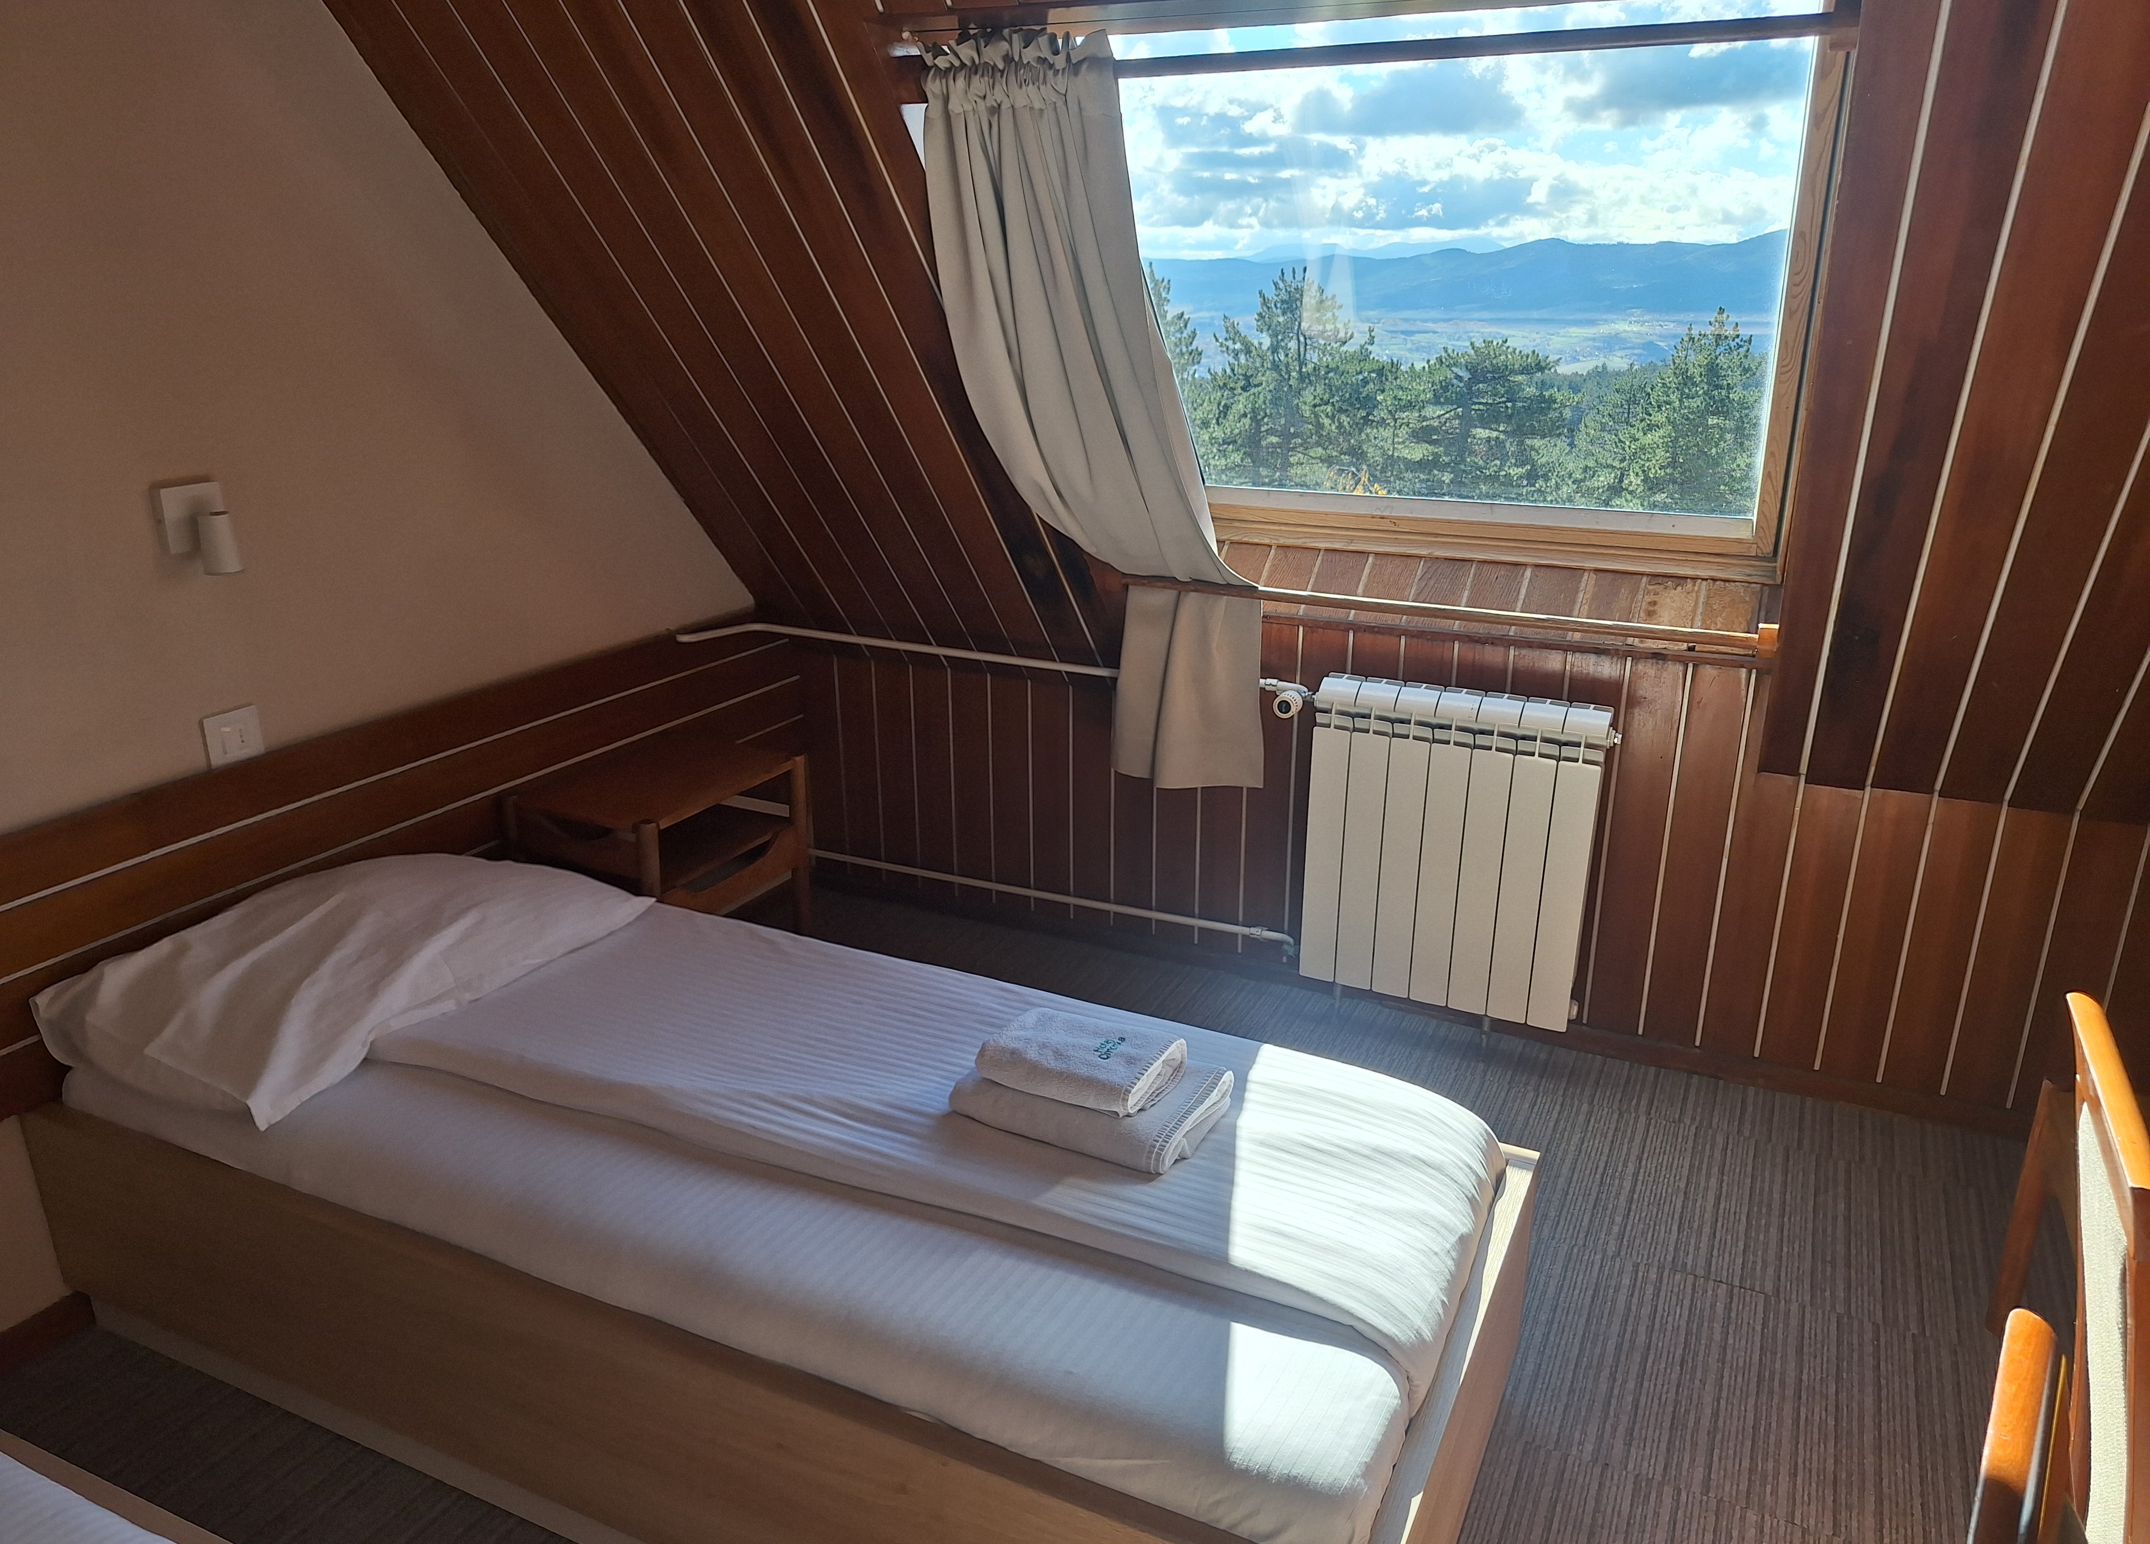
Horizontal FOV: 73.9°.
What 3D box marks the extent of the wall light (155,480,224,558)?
[{"bbox_3d":[-1.313,-0.369,2.165,0.102,0.121,0.092,8,20,24],"label":"wall light"}]

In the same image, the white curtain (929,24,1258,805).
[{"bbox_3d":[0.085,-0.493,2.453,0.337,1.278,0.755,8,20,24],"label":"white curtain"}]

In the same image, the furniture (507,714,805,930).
[{"bbox_3d":[-0.859,0.296,3.034,0.381,0.611,0.490,8,20,24],"label":"furniture"}]

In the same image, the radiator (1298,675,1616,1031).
[{"bbox_3d":[0.785,0.163,3.007,0.581,0.680,0.094,8,20,24],"label":"radiator"}]

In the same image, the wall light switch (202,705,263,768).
[{"bbox_3d":[-1.346,-0.056,2.284,0.011,0.082,0.090,8,20,24],"label":"wall light switch"}]

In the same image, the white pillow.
[{"bbox_3d":[-1.107,0.259,2.278,0.490,0.173,0.811,8,20,24],"label":"white pillow"}]

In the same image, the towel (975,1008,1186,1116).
[{"bbox_3d":[0.004,0.375,1.869,0.236,0.048,0.130,8,20,24],"label":"towel"}]

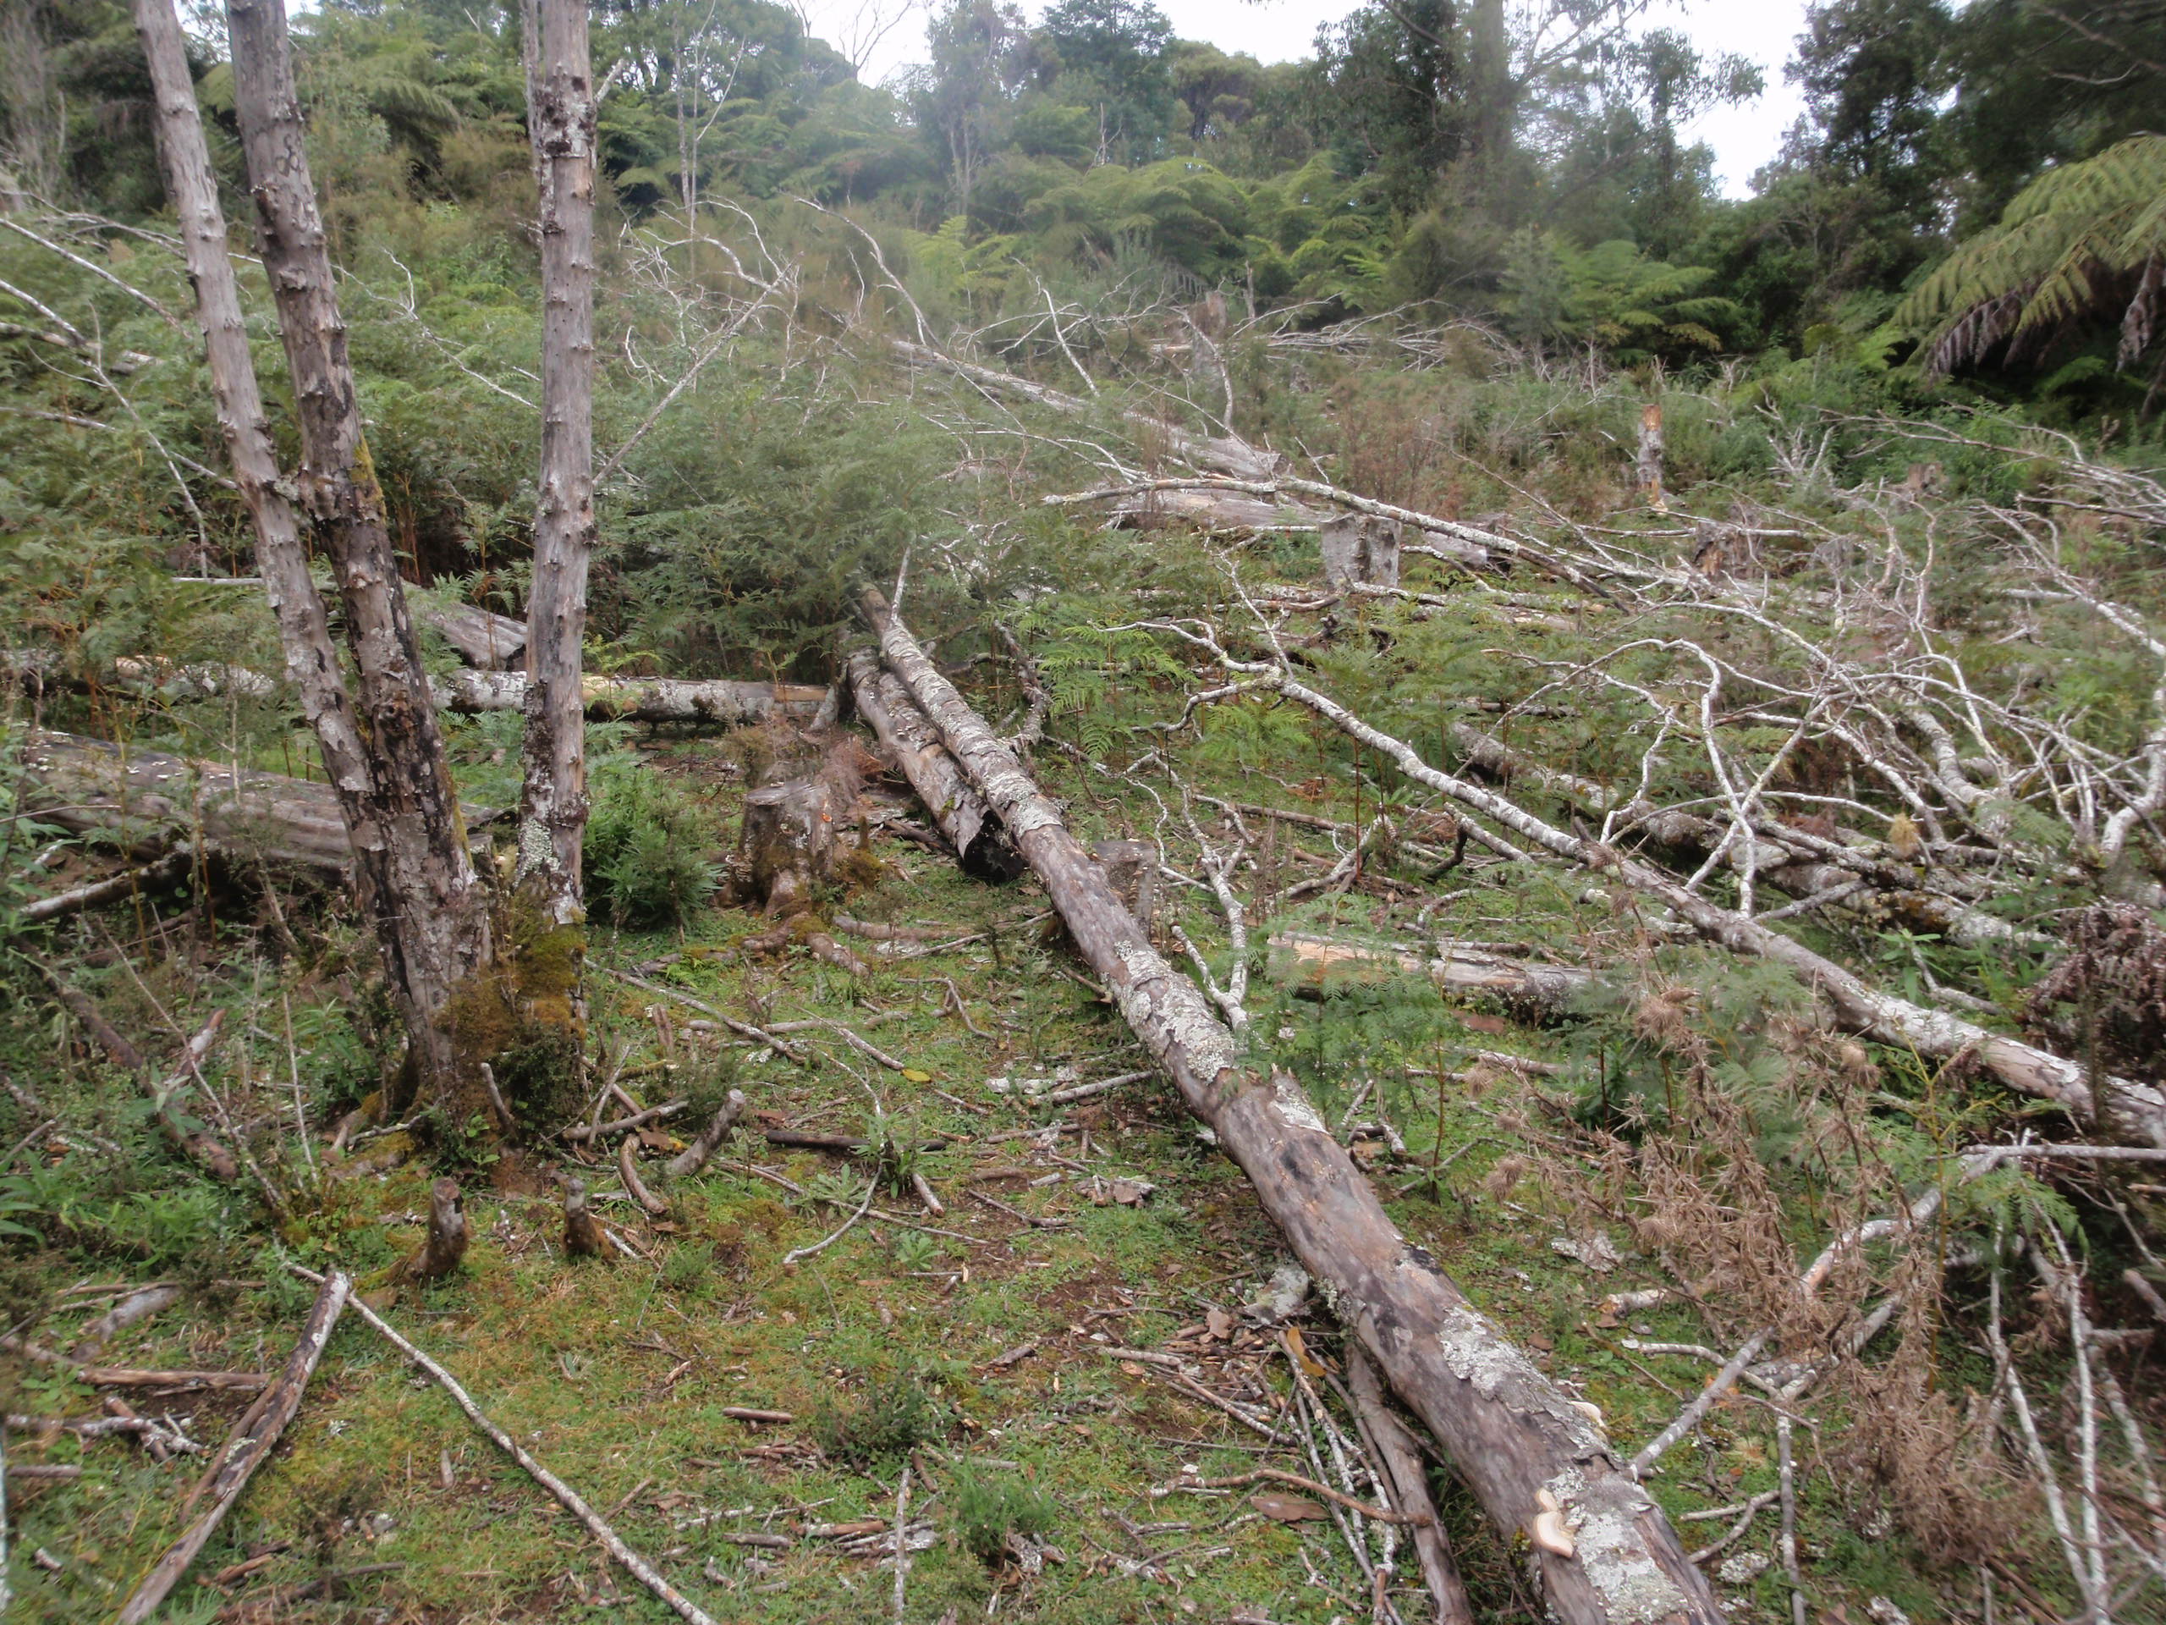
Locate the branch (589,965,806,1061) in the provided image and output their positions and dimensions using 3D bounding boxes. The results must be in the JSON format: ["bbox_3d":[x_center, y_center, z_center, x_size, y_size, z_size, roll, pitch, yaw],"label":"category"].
[{"bbox_3d":[-0.915,0.468,4.116,0.840,0.035,0.040,14,18,42],"label":"branch"}]

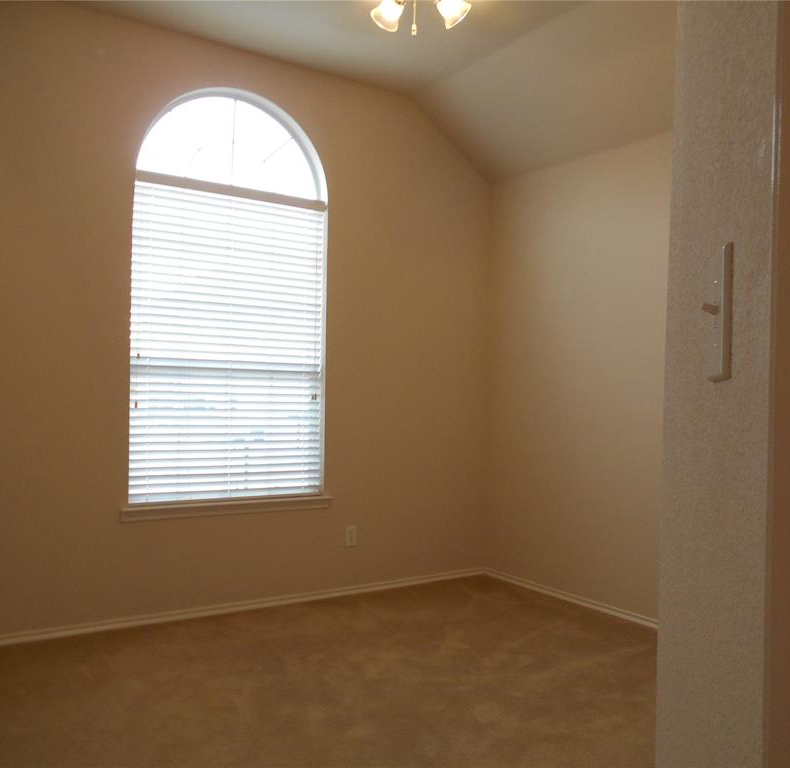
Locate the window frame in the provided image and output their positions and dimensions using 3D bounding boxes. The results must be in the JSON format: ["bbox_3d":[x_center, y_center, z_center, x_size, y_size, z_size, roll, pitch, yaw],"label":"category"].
[{"bbox_3d":[-0.808,-0.407,3.899,1.100,2.125,0.135,2,-1,-34],"label":"window frame"}]

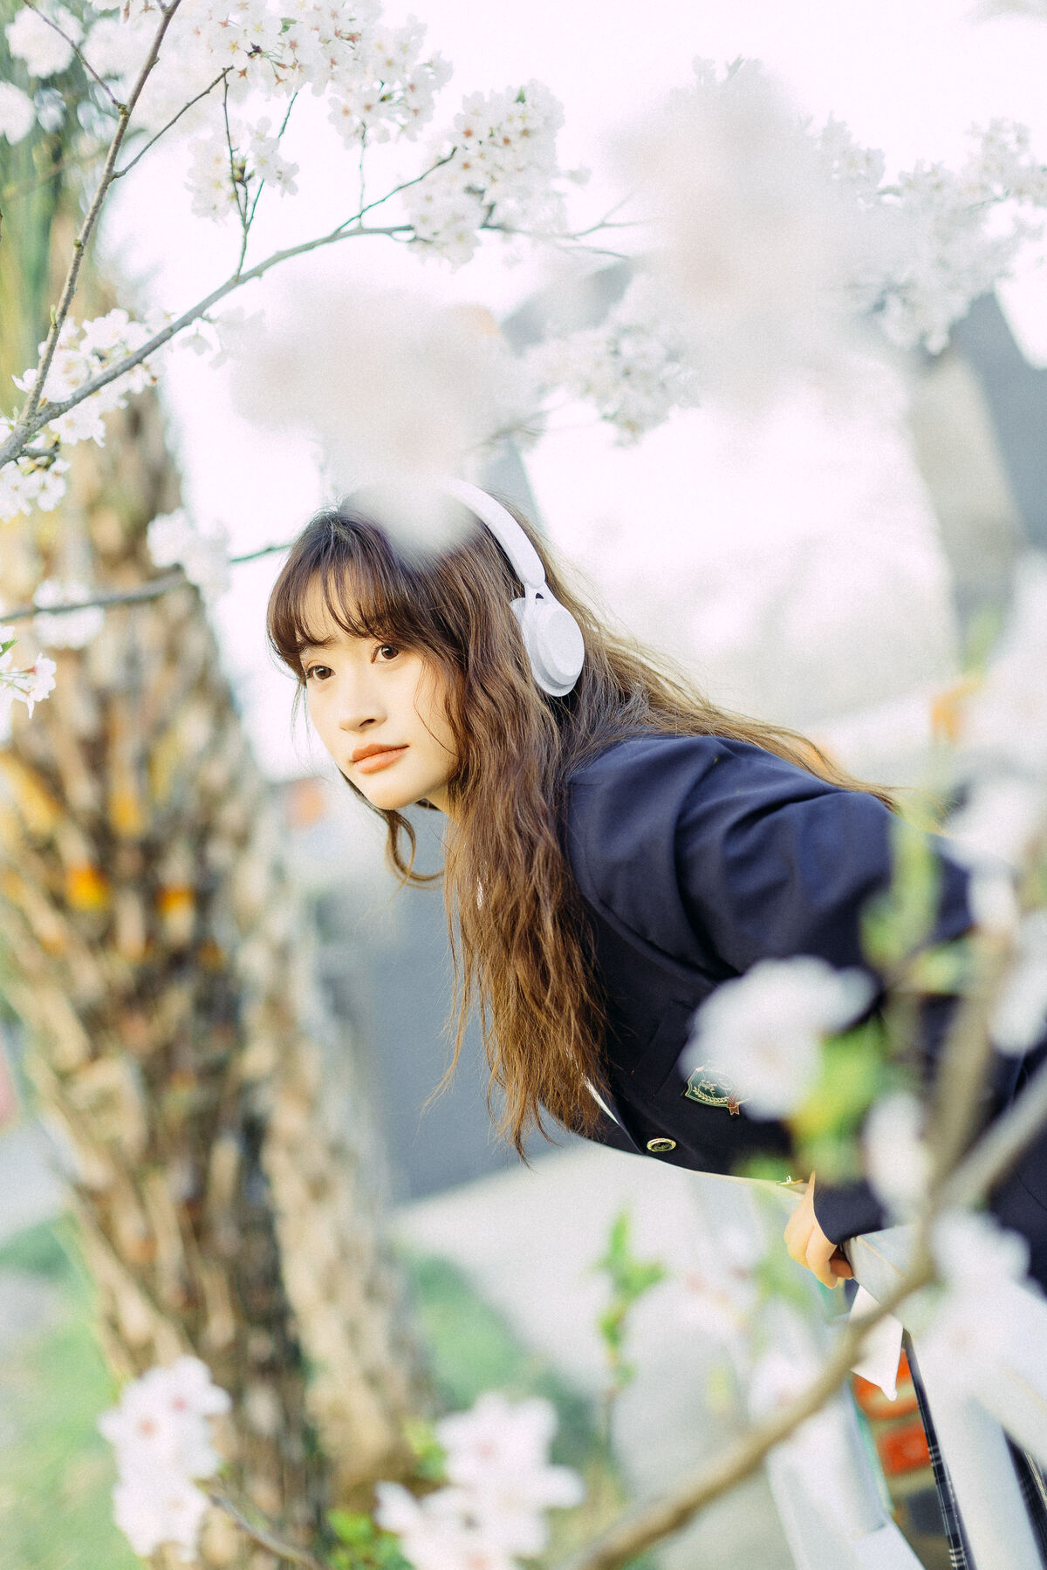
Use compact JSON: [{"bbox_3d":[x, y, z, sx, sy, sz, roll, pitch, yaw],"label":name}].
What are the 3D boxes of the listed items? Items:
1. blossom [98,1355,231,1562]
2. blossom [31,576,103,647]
[{"bbox_3d":[-0.141,0.269,0.870,0.057,0.077,0.055,-17,2,0],"label":"blossom"},{"bbox_3d":[-0.469,-0.178,2.250,0.075,0.072,0.066,-17,2,0],"label":"blossom"}]

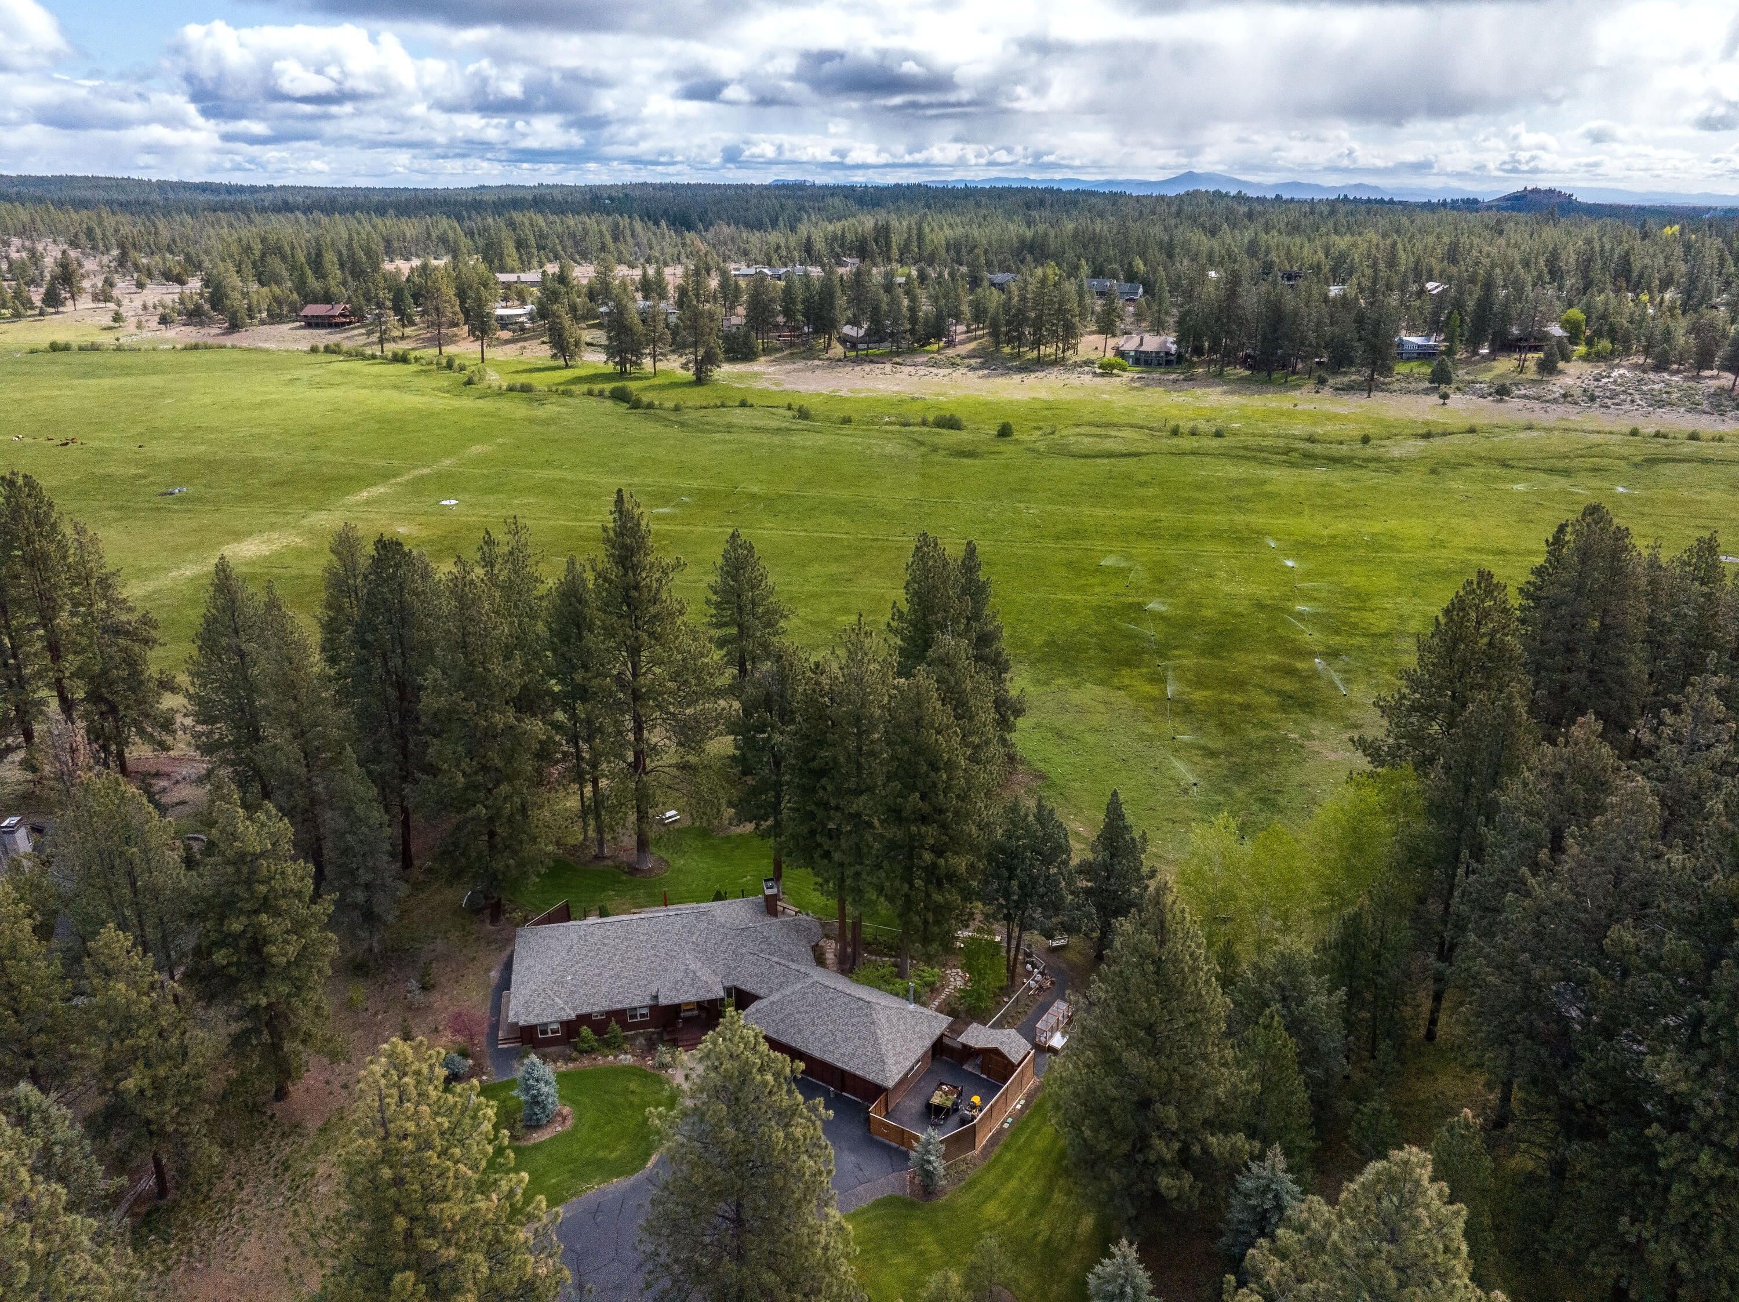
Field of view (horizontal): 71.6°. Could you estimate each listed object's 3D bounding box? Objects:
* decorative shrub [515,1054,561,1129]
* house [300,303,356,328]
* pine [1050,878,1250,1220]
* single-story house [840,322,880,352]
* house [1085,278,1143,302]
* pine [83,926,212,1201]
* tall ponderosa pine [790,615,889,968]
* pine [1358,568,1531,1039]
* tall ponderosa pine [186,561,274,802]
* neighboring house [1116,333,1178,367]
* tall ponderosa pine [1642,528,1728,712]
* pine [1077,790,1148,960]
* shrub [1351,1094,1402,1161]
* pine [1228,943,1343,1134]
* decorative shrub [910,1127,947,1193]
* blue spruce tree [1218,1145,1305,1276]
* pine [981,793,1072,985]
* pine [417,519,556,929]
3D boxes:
[{"bbox_3d":[-20.465,26.913,74.205,2.768,5.133,2.768,0,21,0],"label":"decorative shrub"},{"bbox_3d":[-208.547,-129.254,464.141,16.500,7.600,11.000,2,21,6],"label":"house"},{"bbox_3d":[15.473,21.623,65.096,10.710,21.476,10.710,0,21,0],"label":"pine"},{"bbox_3d":[-2.770,-109.540,421.190,17.000,7.000,12.000,-3,21,-11],"label":"single-story house"},{"bbox_3d":[117.120,-170.340,570.540,26.000,7.500,11.000,7,22,16],"label":"house"},{"bbox_3d":[-40.990,23.230,66.710,6.920,18.060,6.920,1,21,0],"label":"pine"},{"bbox_3d":[-1.620,10.960,86.540,7.610,27.890,7.610,1,21,0],"label":"tall ponderosa pine"},{"bbox_3d":[41.170,12.080,84.810,11.280,36.760,10.720,0,21,0],"label":"pine"},{"bbox_3d":[-57.340,5.640,110.670,8.490,29.540,8.490,0,21,0],"label":"tall ponderosa pine"},{"bbox_3d":[95.388,-103.586,413.691,18.700,9.000,12.000,1,21,4],"label":"neighboring house"},{"bbox_3d":[80.490,3.030,118.290,9.340,29.830,9.340,0,21,0],"label":"tall ponderosa pine"},{"bbox_3d":[17.871,16.558,88.545,5.291,14.352,5.291,0,21,0],"label":"pine"},{"bbox_3d":[33.440,31.320,79.620,3.230,4.540,3.230,0,21,0],"label":"shrub"},{"bbox_3d":[26.170,23.770,73.750,6.990,13.780,6.990,1,21,0],"label":"pine"},{"bbox_3d":[3.427,29.126,68.900,2.103,4.747,2.103,0,21,0],"label":"decorative shrub"},{"bbox_3d":[20.436,28.506,62.248,4.200,7.700,4.200,0,21,0],"label":"blue spruce tree"},{"bbox_3d":[12.250,19.000,94.900,7.060,16.390,6.710,0,21,0],"label":"pine"},{"bbox_3d":[-32.040,6.670,100.220,10.620,35.290,10.090,0,21,0],"label":"pine"}]

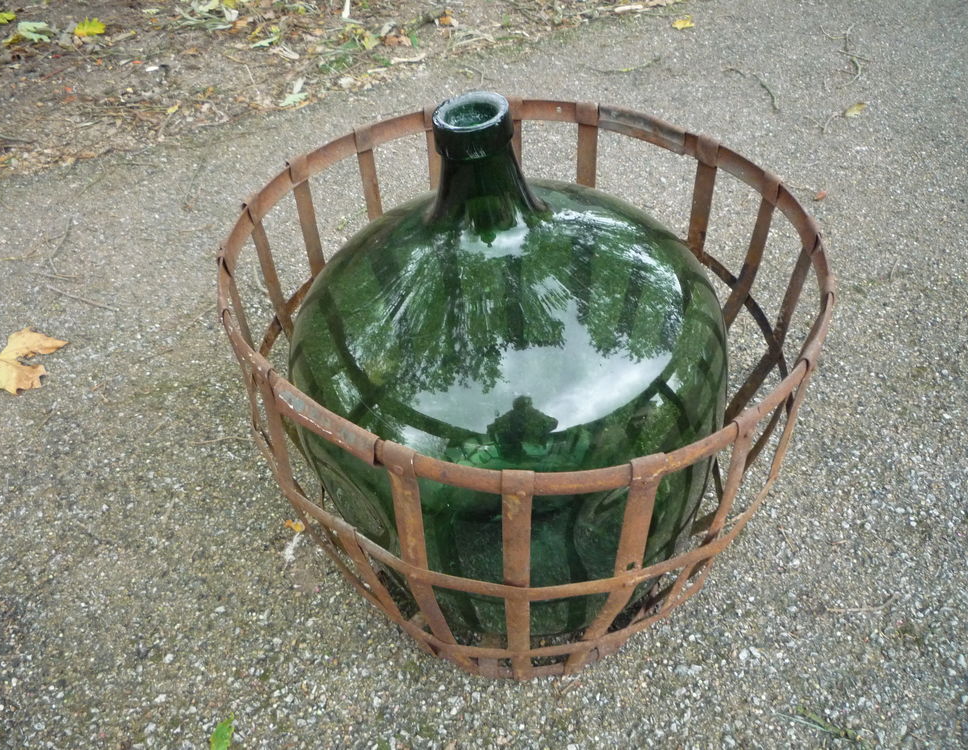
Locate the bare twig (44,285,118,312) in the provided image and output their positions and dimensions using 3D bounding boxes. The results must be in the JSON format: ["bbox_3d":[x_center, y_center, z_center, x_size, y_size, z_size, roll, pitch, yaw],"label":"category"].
[{"bbox_3d":[-0.717,-0.135,1.538,0.179,0.006,0.011,18,47,19],"label":"bare twig"}]

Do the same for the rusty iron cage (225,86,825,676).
[{"bbox_3d":[0.043,0.028,1.037,0.608,0.463,0.608,0,44,0],"label":"rusty iron cage"}]

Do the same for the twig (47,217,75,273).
[{"bbox_3d":[-0.818,-0.248,1.654,0.041,0.008,0.188,-8,45,-7],"label":"twig"}]

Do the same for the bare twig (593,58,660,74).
[{"bbox_3d":[0.366,-0.773,2.178,0.195,0.008,0.041,-13,46,-13],"label":"bare twig"}]

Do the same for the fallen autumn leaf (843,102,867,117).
[{"bbox_3d":[0.860,-0.614,2.002,0.027,0.015,0.093,29,51,27],"label":"fallen autumn leaf"}]

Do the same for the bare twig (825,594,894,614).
[{"bbox_3d":[0.475,0.290,1.087,0.098,0.005,0.016,-8,45,-8],"label":"bare twig"}]

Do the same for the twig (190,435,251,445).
[{"bbox_3d":[-0.394,0.098,1.297,0.096,0.004,0.011,-3,44,-2],"label":"twig"}]

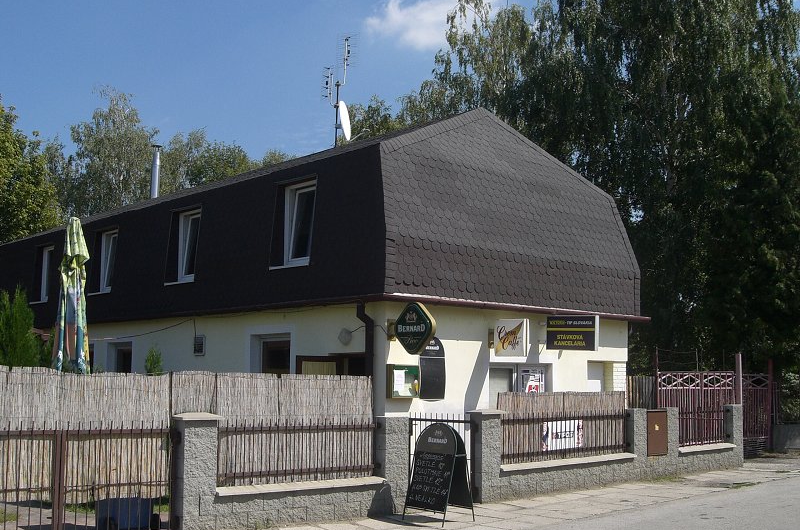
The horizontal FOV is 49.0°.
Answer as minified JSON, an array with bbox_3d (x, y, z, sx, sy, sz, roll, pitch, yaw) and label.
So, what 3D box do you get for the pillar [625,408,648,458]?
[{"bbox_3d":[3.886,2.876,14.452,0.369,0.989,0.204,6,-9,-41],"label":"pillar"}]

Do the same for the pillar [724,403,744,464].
[{"bbox_3d":[6.276,3.212,16.526,0.378,1.164,0.204,6,-9,-41],"label":"pillar"}]

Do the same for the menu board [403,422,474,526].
[{"bbox_3d":[0.461,2.439,10.382,0.621,1.145,0.563,-6,-10,44],"label":"menu board"}]

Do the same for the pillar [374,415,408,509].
[{"bbox_3d":[-0.090,2.501,10.982,0.388,1.164,0.204,6,-9,-41],"label":"pillar"}]

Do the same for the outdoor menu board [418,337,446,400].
[{"bbox_3d":[0.507,1.605,13.486,0.533,0.970,0.049,7,-10,-42],"label":"outdoor menu board"}]

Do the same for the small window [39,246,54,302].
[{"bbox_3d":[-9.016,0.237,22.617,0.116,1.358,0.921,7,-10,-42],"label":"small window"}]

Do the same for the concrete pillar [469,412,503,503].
[{"bbox_3d":[1.187,2.621,12.096,0.427,1.232,0.242,6,-9,-41],"label":"concrete pillar"}]

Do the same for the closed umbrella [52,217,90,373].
[{"bbox_3d":[-4.191,1.273,11.079,0.446,3.570,0.446,6,-9,-41],"label":"closed umbrella"}]

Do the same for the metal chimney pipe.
[{"bbox_3d":[-6.950,-2.672,25.066,0.252,1.571,0.252,7,-10,-42],"label":"metal chimney pipe"}]

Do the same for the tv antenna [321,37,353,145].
[{"bbox_3d":[-1.337,-3.793,19.087,0.630,2.377,0.776,-2,-7,18],"label":"tv antenna"}]

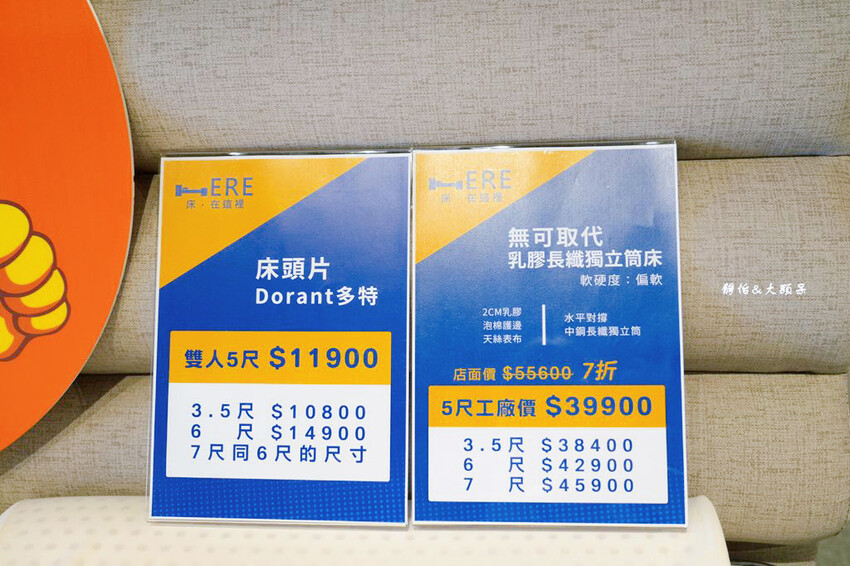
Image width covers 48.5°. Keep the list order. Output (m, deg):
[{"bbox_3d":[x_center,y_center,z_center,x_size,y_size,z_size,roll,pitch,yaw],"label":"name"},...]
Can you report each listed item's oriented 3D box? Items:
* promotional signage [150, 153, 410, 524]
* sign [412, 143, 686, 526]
[{"bbox_3d":[-0.117,0.044,0.775,0.213,0.302,0.020,0,-4,5],"label":"promotional signage"},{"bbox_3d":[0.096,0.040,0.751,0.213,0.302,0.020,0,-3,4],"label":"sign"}]

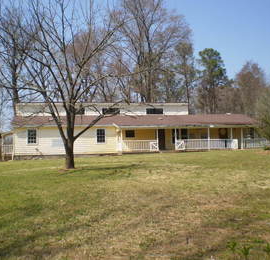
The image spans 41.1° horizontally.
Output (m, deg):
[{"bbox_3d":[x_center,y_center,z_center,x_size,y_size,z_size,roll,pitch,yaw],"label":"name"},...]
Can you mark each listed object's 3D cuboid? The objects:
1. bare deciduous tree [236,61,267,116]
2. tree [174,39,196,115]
[{"bbox_3d":[18.837,-4.589,57.917,4.832,13.211,5.000,-1,-1,0],"label":"bare deciduous tree"},{"bbox_3d":[7.231,-5.378,51.906,2.888,15.094,2.900,-1,-1,0],"label":"tree"}]

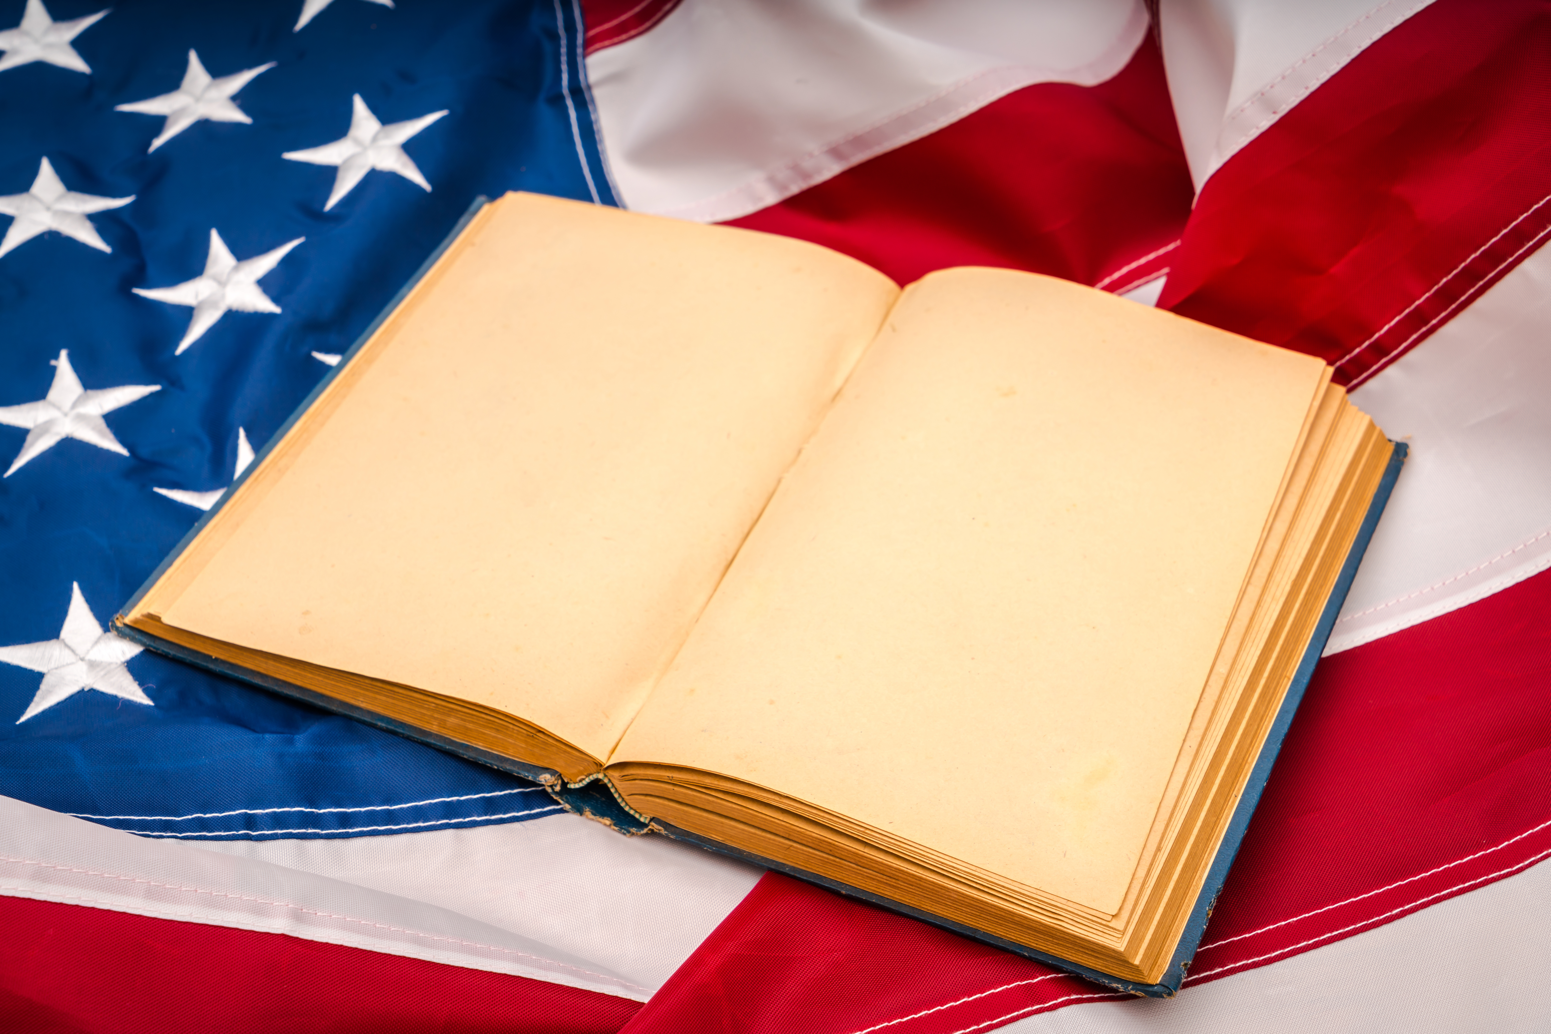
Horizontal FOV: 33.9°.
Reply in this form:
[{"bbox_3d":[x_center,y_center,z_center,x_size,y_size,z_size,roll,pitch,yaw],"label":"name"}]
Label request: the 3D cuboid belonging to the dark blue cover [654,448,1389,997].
[{"bbox_3d":[0.071,0.028,0.651,0.130,0.005,0.192,16,49,20],"label":"dark blue cover"}]

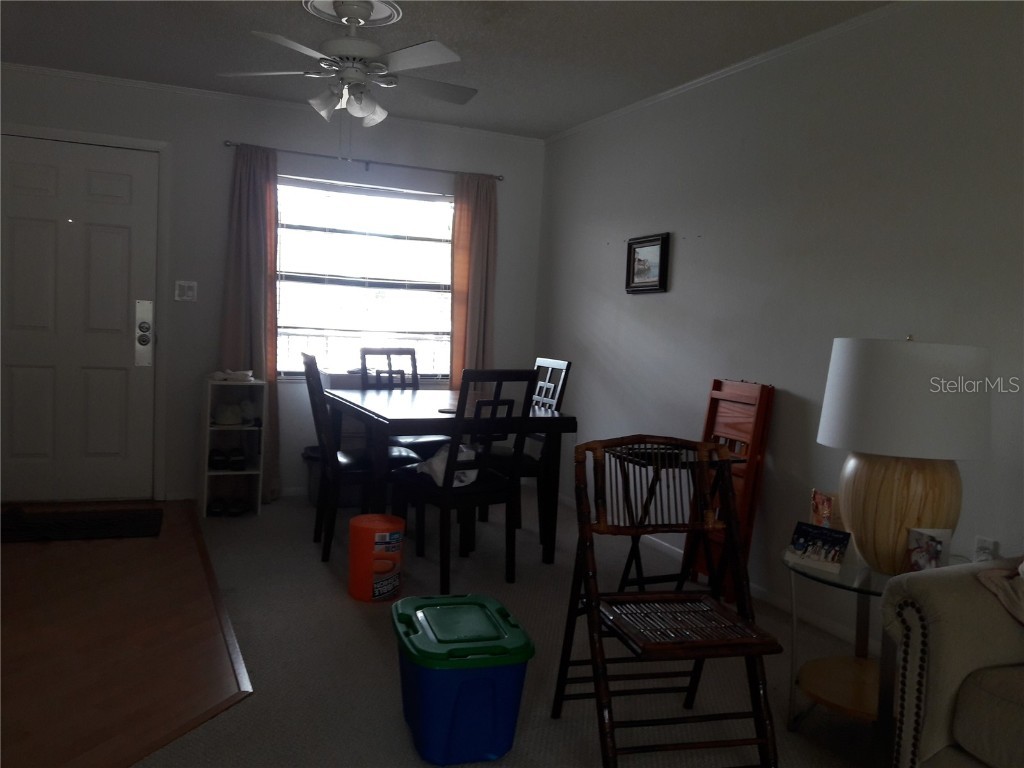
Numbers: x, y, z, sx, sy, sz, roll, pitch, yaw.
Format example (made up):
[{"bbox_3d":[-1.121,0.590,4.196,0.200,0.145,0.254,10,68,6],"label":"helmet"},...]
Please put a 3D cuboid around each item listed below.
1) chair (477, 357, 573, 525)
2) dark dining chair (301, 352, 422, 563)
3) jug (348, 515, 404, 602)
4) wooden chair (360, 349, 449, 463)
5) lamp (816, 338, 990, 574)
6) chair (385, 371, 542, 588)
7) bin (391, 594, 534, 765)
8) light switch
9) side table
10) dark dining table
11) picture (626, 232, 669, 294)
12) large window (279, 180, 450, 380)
[{"bbox_3d":[-0.050,0.354,4.423,0.580,0.970,0.460,1,5,-24],"label":"chair"},{"bbox_3d":[-0.742,0.345,4.131,0.580,0.970,0.460,1,5,-21],"label":"dark dining chair"},{"bbox_3d":[-0.575,0.735,3.526,0.226,0.314,0.226,3,5,0],"label":"jug"},{"bbox_3d":[-0.604,0.298,4.767,0.460,0.970,0.580,-1,6,-34],"label":"wooden chair"},{"bbox_3d":[1.142,0.222,2.462,0.455,0.695,0.455,1,5,-24],"label":"lamp"},{"bbox_3d":[-0.237,0.399,3.794,0.460,0.970,0.580,0,6,-34],"label":"chair"},{"bbox_3d":[-0.157,0.847,2.412,0.355,0.322,0.475,1,5,-16],"label":"bin"},{"bbox_3d":[-1.939,-0.551,4.933,0.122,0.118,0.015,1,5,-24],"label":"light switch"},{"bbox_3d":[1.083,0.813,2.505,0.505,0.495,0.505,1,5,-24],"label":"side table"},{"bbox_3d":[-0.373,0.466,4.239,0.915,0.747,1.180,1,5,-24],"label":"dark dining table"},{"bbox_3d":[0.730,-0.645,4.486,0.025,0.300,0.385,1,5,-24],"label":"picture"},{"bbox_3d":[-0.933,-0.661,5.420,1.220,1.260,0.100,1,5,-24],"label":"large window"}]

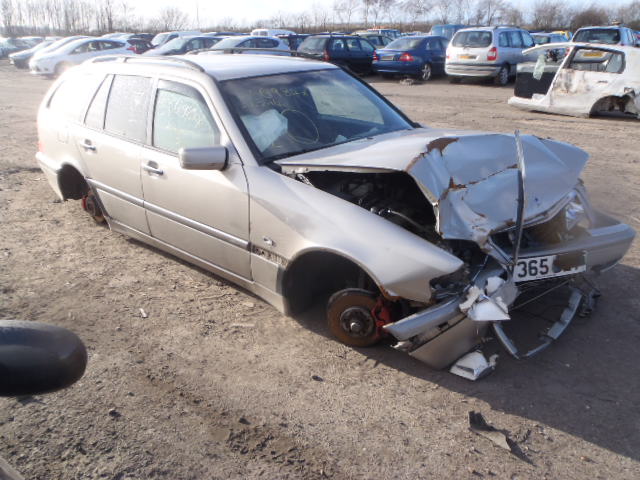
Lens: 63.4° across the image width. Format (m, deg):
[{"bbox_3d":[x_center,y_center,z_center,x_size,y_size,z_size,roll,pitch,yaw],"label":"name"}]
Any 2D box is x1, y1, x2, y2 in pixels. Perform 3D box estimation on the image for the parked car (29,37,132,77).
[{"bbox_3d":[-9.713,-7.547,21.411,1.790,1.470,4.300,17,28,38],"label":"parked car"}]

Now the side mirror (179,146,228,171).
[{"bbox_3d":[-0.597,-0.427,2.672,0.225,0.125,0.115,-17,27,-36],"label":"side mirror"}]

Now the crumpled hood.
[{"bbox_3d":[0.658,-0.359,2.789,1.130,0.420,1.420,18,28,39],"label":"crumpled hood"}]

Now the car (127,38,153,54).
[{"bbox_3d":[-9.005,-9.205,25.674,1.740,1.440,4.300,18,28,39],"label":"car"}]

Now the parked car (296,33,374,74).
[{"bbox_3d":[1.184,-8.035,22.313,1.740,1.480,4.500,18,28,38],"label":"parked car"}]

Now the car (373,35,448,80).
[{"bbox_3d":[3.817,-6.449,18.264,4.520,1.430,1.730,-20,29,-41],"label":"car"}]

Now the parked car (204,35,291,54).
[{"bbox_3d":[-3.252,-7.356,20.733,1.730,1.470,4.150,19,29,41],"label":"parked car"}]

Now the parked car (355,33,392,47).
[{"bbox_3d":[2.579,-9.862,26.858,1.730,1.550,4.350,18,28,38],"label":"parked car"}]

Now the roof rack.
[{"bbox_3d":[-1.259,-1.213,3.532,1.560,0.090,0.050,18,28,39],"label":"roof rack"}]

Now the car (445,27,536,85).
[{"bbox_3d":[5.923,-6.084,17.034,1.740,1.670,4.300,18,28,38],"label":"car"}]

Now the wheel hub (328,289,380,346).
[{"bbox_3d":[0.155,0.386,2.486,0.290,0.290,0.120,18,28,39],"label":"wheel hub"}]

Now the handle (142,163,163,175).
[{"bbox_3d":[-1.018,-0.428,3.148,0.220,0.045,0.050,18,28,39],"label":"handle"}]

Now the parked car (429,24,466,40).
[{"bbox_3d":[7.927,-10.913,28.839,4.700,1.960,1.850,-19,28,-39],"label":"parked car"}]

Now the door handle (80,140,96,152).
[{"bbox_3d":[-1.699,-0.684,3.780,0.195,0.055,0.045,18,28,40],"label":"door handle"}]

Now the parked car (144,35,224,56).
[{"bbox_3d":[-5.476,-7.765,21.844,1.750,1.470,4.250,19,29,41],"label":"parked car"}]

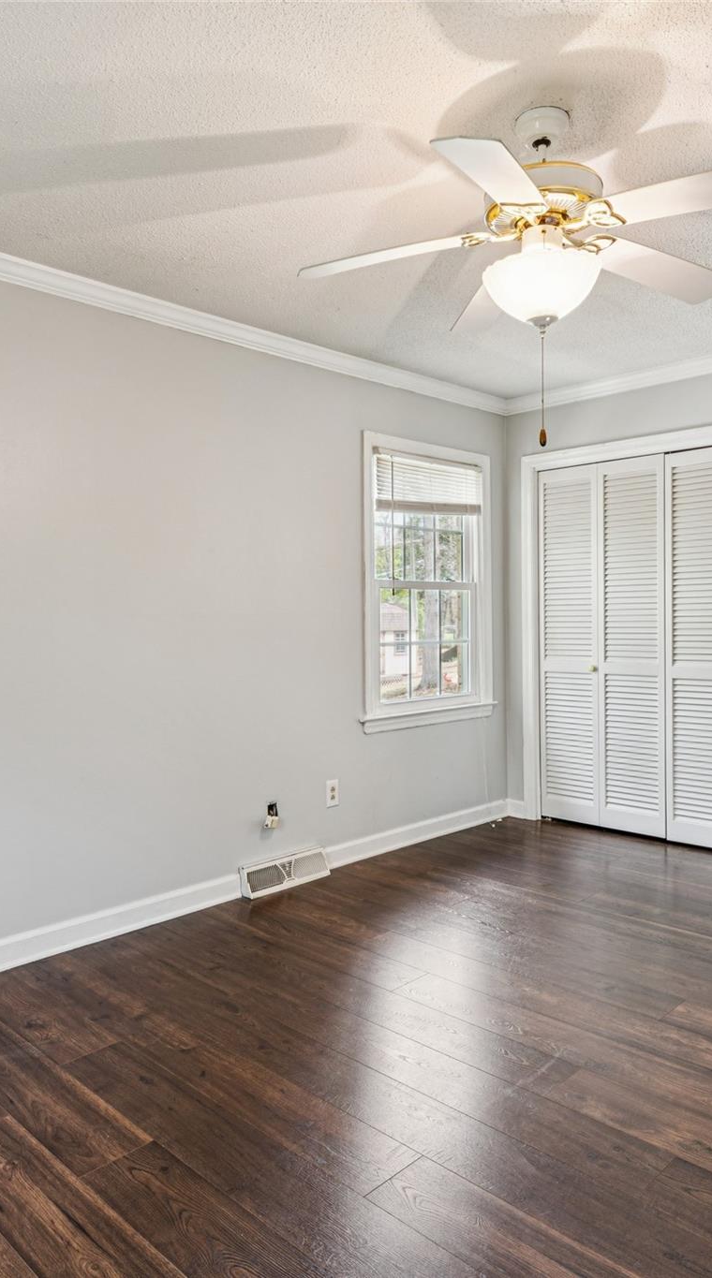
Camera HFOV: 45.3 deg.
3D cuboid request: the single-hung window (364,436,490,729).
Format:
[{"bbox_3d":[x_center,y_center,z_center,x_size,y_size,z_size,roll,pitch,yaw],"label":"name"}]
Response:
[{"bbox_3d":[0.397,-0.291,4.580,0.115,1.483,1.067,1,2,45],"label":"single-hung window"}]

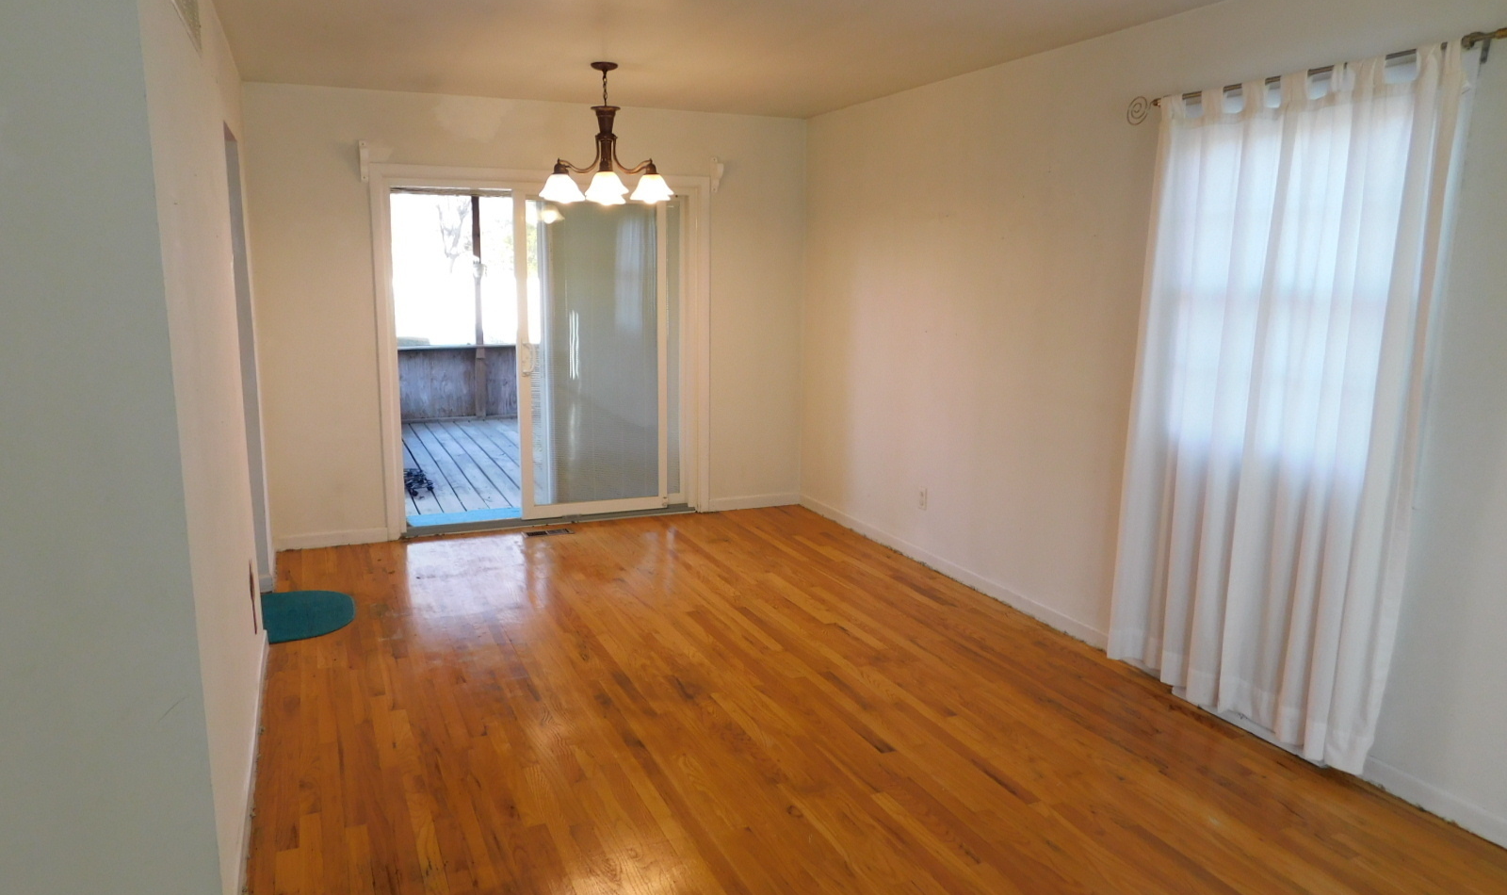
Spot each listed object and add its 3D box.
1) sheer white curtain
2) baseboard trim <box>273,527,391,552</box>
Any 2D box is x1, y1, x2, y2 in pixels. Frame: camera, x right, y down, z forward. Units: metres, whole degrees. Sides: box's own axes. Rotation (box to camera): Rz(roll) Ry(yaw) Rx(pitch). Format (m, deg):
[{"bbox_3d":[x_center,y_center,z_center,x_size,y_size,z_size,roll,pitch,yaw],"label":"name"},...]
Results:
[{"bbox_3d":[1.637,-0.115,3.284,0.105,2.110,1.095,-4,11,-23],"label":"sheer white curtain"},{"bbox_3d":[-2.308,0.514,5.517,0.552,0.082,0.018,-4,11,-23],"label":"baseboard trim"}]

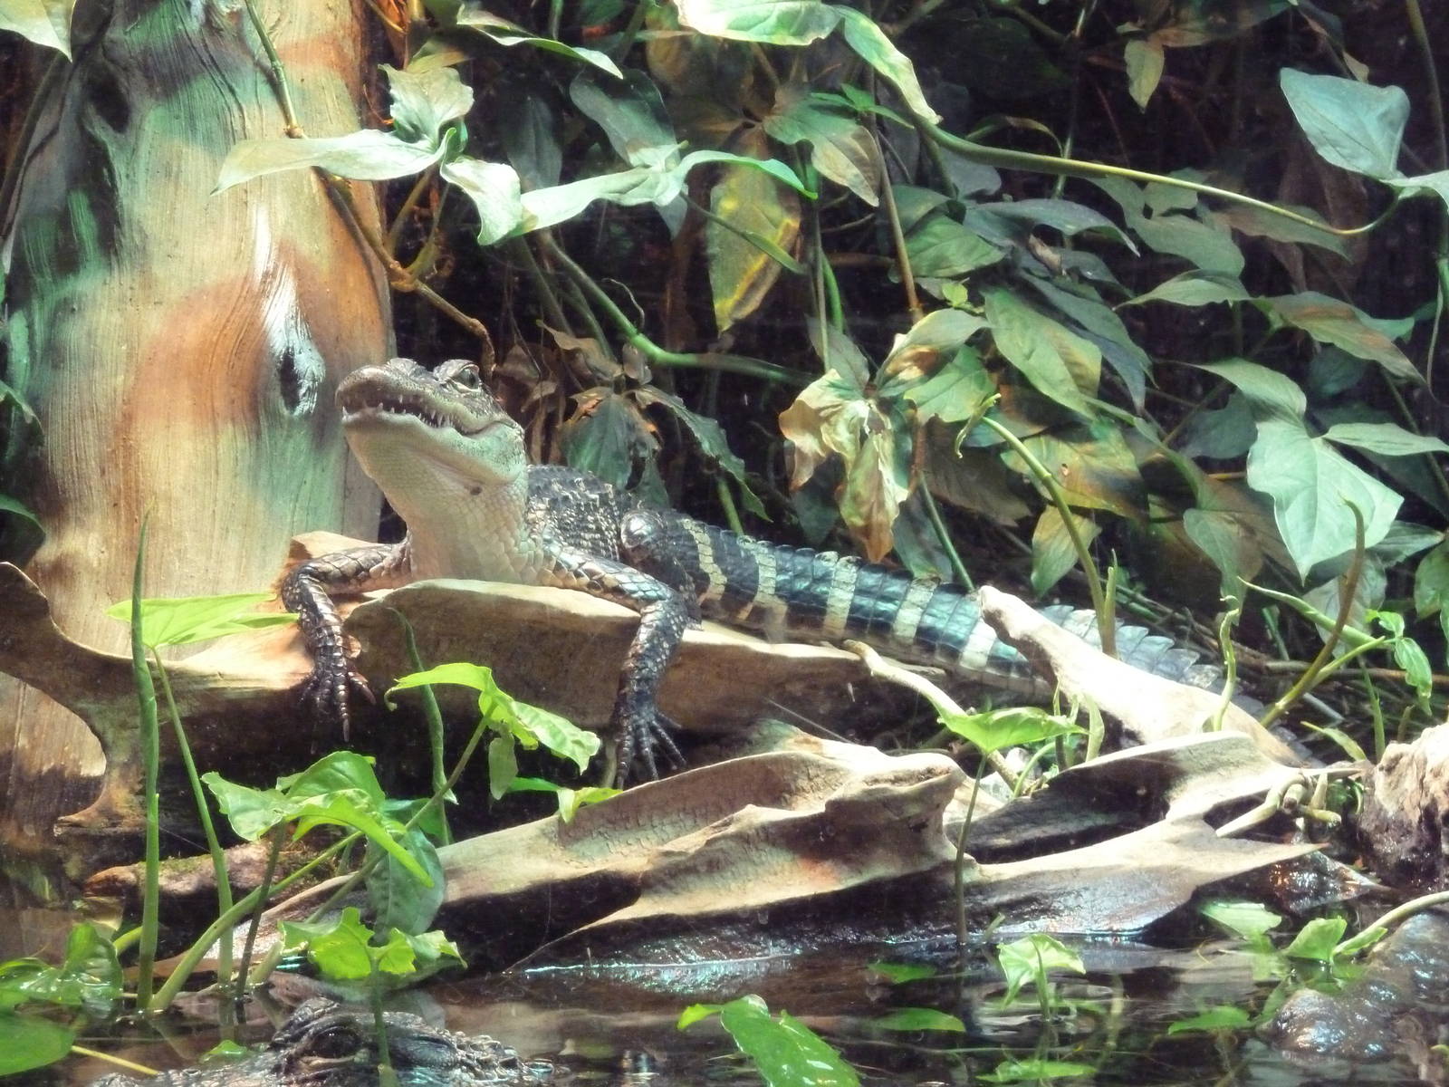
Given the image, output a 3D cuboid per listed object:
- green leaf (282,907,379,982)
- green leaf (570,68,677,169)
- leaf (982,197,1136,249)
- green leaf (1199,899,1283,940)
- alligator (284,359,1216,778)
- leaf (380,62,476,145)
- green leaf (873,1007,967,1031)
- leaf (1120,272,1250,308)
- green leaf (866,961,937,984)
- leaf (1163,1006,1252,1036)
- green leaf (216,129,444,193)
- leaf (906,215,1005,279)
[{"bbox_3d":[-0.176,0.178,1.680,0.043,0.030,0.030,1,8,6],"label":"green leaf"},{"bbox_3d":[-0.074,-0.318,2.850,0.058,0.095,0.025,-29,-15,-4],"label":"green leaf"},{"bbox_3d":[0.189,-0.181,2.130,0.088,0.020,0.045,16,25,7],"label":"leaf"},{"bbox_3d":[0.314,0.229,2.288,0.051,0.018,0.036,0,8,0],"label":"green leaf"},{"bbox_3d":[0.062,0.006,2.660,0.820,0.300,0.310,-6,9,-40],"label":"alligator"},{"bbox_3d":[-0.195,-0.288,2.475,0.061,0.053,0.042,0,8,0],"label":"leaf"},{"bbox_3d":[0.089,0.220,1.740,0.043,0.007,0.028,1,8,6],"label":"green leaf"},{"bbox_3d":[0.350,-0.192,2.860,0.099,0.025,0.052,-2,8,-11],"label":"leaf"},{"bbox_3d":[0.105,0.254,2.236,0.043,0.010,0.044,0,8,0],"label":"green leaf"},{"bbox_3d":[0.223,0.220,1.740,0.038,0.009,0.028,-1,8,-6],"label":"leaf"},{"bbox_3d":[-0.256,-0.248,2.444,0.148,0.040,0.073,0,8,0],"label":"green leaf"},{"bbox_3d":[0.176,-0.225,2.860,0.076,0.047,0.042,0,8,0],"label":"leaf"}]

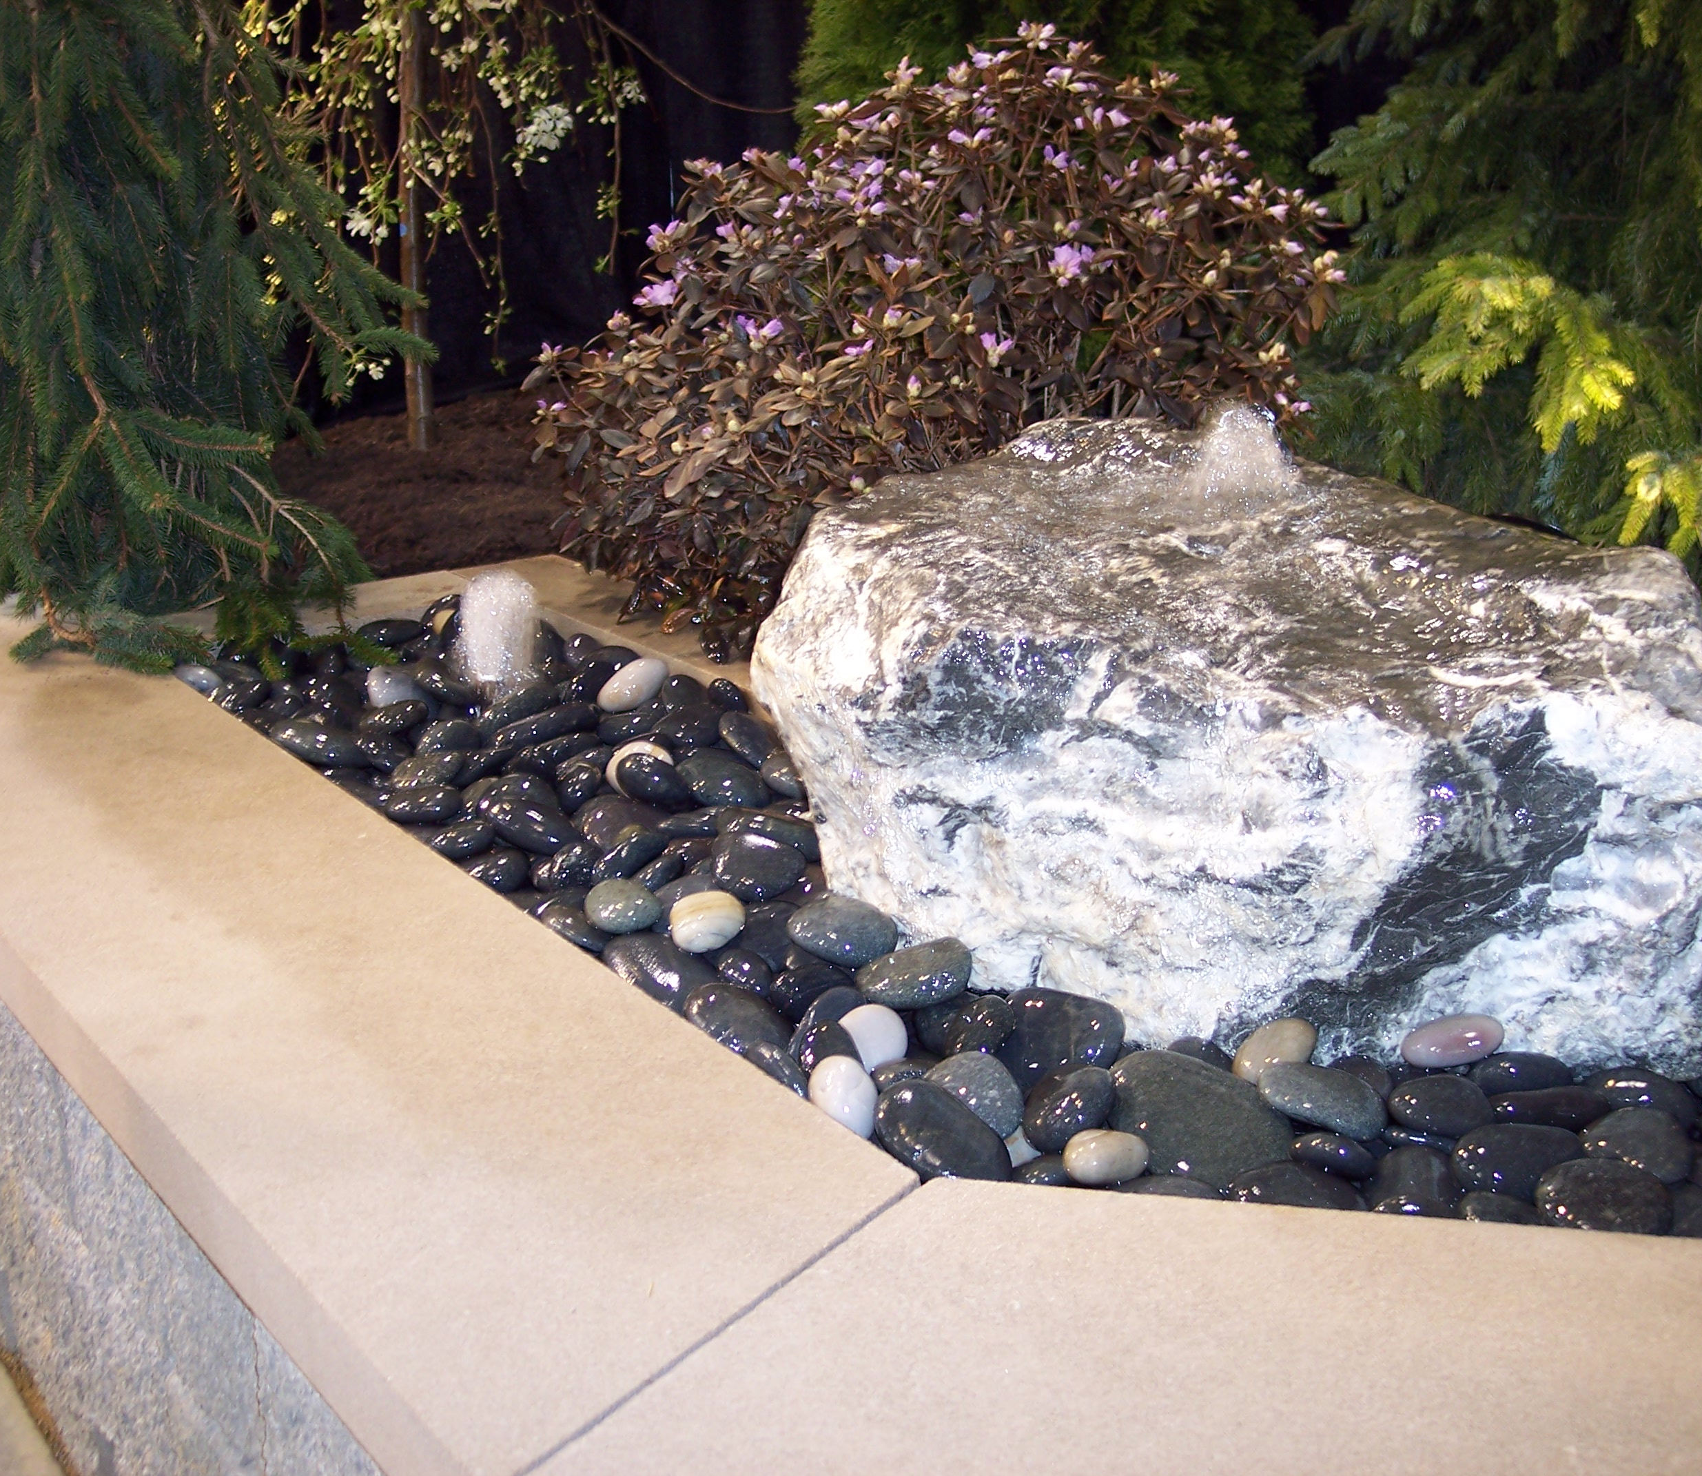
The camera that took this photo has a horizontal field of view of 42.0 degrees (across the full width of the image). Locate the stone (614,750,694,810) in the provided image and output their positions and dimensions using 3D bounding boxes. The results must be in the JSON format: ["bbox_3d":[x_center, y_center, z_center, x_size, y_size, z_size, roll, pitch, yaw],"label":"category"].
[{"bbox_3d":[-0.203,0.044,2.296,0.092,0.043,0.065,28,26,17],"label":"stone"}]

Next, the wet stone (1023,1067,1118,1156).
[{"bbox_3d":[0.172,0.293,1.742,0.085,0.046,0.060,-38,43,-21],"label":"wet stone"}]

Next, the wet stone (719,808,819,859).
[{"bbox_3d":[-0.076,0.094,2.118,0.102,0.049,0.067,10,22,4],"label":"wet stone"}]

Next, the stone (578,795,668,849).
[{"bbox_3d":[-0.245,0.091,2.380,0.114,0.056,0.082,26,34,36],"label":"stone"}]

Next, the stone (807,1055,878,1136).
[{"bbox_3d":[-0.005,0.253,1.556,0.050,0.040,0.062,-25,69,-19],"label":"stone"}]

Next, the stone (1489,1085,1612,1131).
[{"bbox_3d":[0.497,0.263,1.573,0.084,0.034,0.049,-1,6,16],"label":"stone"}]

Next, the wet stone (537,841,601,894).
[{"bbox_3d":[-0.305,0.138,2.381,0.059,0.035,0.092,1,25,27],"label":"wet stone"}]

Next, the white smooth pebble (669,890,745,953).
[{"bbox_3d":[-0.141,0.179,2.161,0.078,0.055,0.068,-17,27,-37],"label":"white smooth pebble"}]

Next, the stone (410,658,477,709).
[{"bbox_3d":[-0.534,-0.072,2.914,0.097,0.051,0.069,21,25,10],"label":"stone"}]

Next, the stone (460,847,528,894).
[{"bbox_3d":[-0.366,0.136,2.242,0.084,0.043,0.062,-7,23,-8],"label":"stone"}]

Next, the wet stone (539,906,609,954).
[{"bbox_3d":[-0.238,0.163,1.903,0.074,0.038,0.055,20,32,2],"label":"wet stone"}]

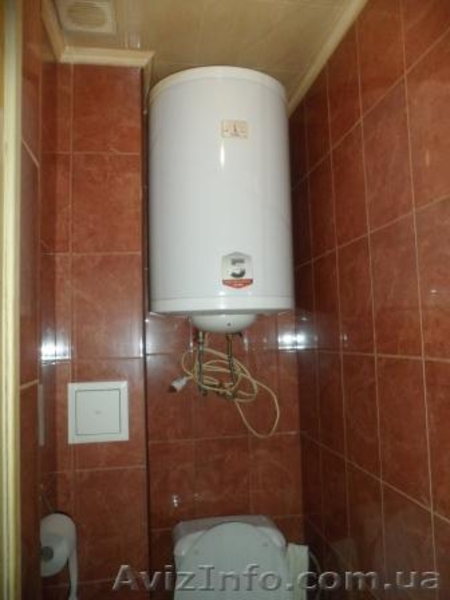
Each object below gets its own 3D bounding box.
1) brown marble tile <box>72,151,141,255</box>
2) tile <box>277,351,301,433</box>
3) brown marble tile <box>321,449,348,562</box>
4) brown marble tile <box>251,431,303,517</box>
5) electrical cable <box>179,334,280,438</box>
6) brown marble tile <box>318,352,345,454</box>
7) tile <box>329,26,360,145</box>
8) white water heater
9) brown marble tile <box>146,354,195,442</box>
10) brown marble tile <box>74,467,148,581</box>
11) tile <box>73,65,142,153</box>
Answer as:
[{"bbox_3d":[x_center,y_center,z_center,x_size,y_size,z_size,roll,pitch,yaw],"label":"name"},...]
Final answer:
[{"bbox_3d":[-0.343,-0.280,1.313,0.198,0.298,0.010,-1,-5,-10],"label":"brown marble tile"},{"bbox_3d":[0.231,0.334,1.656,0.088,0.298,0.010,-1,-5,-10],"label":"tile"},{"bbox_3d":[0.336,0.607,1.348,0.010,0.298,0.195,-1,-5,-10],"label":"brown marble tile"},{"bbox_3d":[0.185,0.633,1.623,0.196,0.298,0.010,-1,-5,-10],"label":"brown marble tile"},{"bbox_3d":[0.019,0.295,1.546,0.345,0.342,0.120,-1,-5,-10],"label":"electrical cable"},{"bbox_3d":[0.328,0.308,1.372,0.010,0.298,0.195,-1,-5,-10],"label":"brown marble tile"},{"bbox_3d":[0.338,-0.597,1.269,0.010,0.274,0.199,-1,-5,-10],"label":"tile"},{"bbox_3d":[-0.011,-0.260,1.447,0.447,0.742,0.452,-1,-5,-10],"label":"white water heater"},{"bbox_3d":[-0.189,0.340,1.586,0.157,0.298,0.010,-1,-5,-10],"label":"brown marble tile"},{"bbox_3d":[-0.319,0.623,1.257,0.199,0.301,0.010,-1,-5,-10],"label":"brown marble tile"},{"bbox_3d":[-0.355,-0.574,1.352,0.199,0.278,0.010,-1,-5,-10],"label":"tile"}]

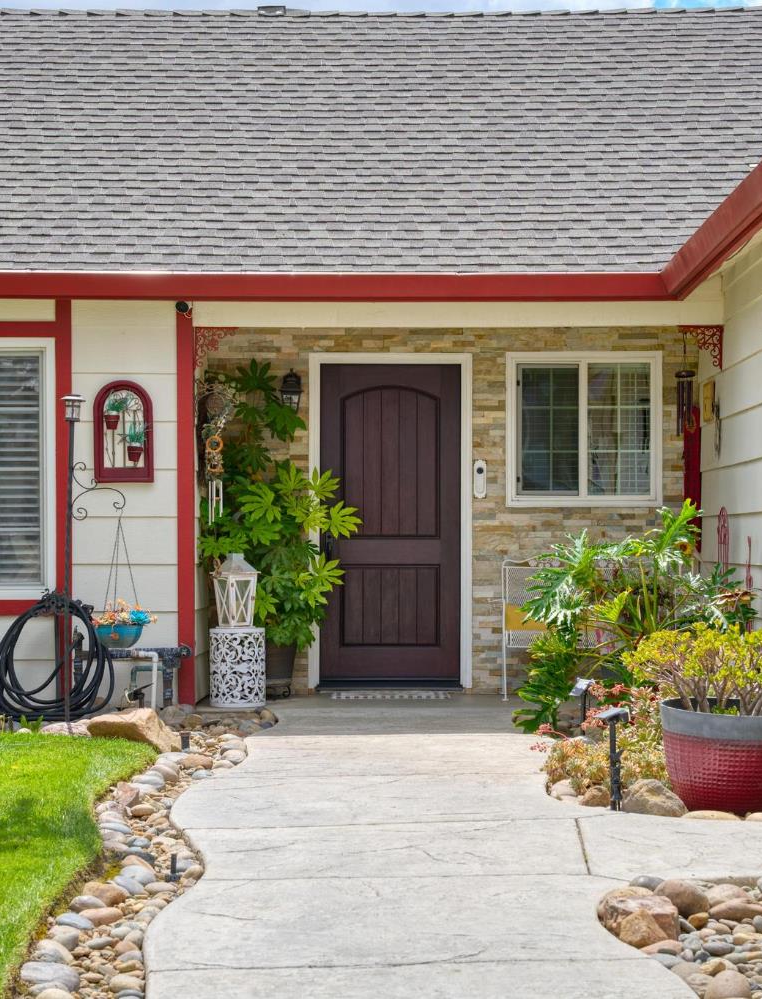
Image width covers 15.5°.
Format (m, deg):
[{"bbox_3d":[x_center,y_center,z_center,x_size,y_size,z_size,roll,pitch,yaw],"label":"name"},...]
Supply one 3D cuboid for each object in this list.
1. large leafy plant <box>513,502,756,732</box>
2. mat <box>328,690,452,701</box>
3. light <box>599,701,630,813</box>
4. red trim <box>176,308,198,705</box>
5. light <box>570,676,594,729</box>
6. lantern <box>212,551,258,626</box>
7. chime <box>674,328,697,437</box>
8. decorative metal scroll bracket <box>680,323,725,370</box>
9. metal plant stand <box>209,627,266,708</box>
[{"bbox_3d":[1.300,0.610,14.300,1.250,1.190,1.150,0,-1,1],"label":"large leafy plant"},{"bbox_3d":[0.058,1.206,17.150,0.760,0.015,0.450,0,-1,0],"label":"mat"},{"bbox_3d":[0.894,0.991,10.700,0.130,0.400,0.100,0,-1,-28],"label":"light"},{"bbox_3d":[-1.136,0.038,16.300,0.092,2.330,0.030,0,-1,0],"label":"red trim"},{"bbox_3d":[0.987,1.016,13.700,0.090,0.310,0.120,-1,-1,25],"label":"light"},{"bbox_3d":[-0.859,0.534,16.500,0.210,0.452,0.210,1,-1,-35],"label":"lantern"},{"bbox_3d":[1.812,-0.694,16.600,0.125,0.640,0.125,0,-1,0],"label":"chime"},{"bbox_3d":[1.887,-0.897,16.430,0.265,0.270,0.020,0,-1,1],"label":"decorative metal scroll bracket"},{"bbox_3d":[-0.849,0.991,16.500,0.333,0.467,0.333,0,-1,1],"label":"metal plant stand"}]

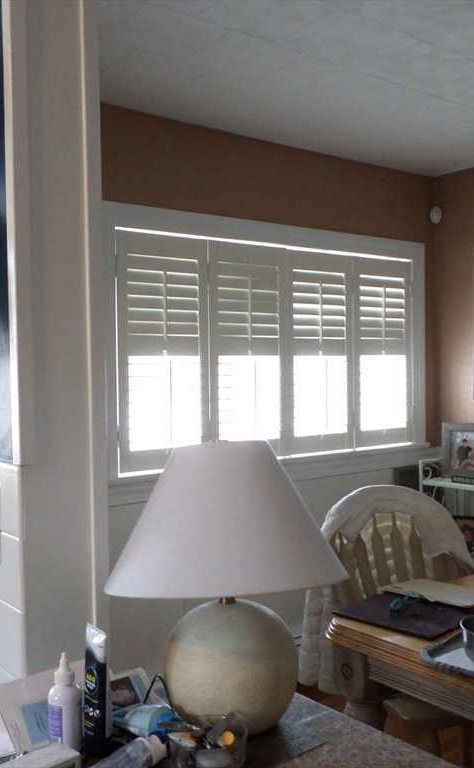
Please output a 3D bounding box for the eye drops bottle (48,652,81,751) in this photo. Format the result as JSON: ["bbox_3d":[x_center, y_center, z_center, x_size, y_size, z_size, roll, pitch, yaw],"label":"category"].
[{"bbox_3d":[-0.242,0.449,1.040,0.047,0.139,0.047,-1,1,0],"label":"eye drops bottle"}]

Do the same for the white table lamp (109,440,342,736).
[{"bbox_3d":[-0.014,0.298,1.085,0.352,0.431,0.352,-1,1,0],"label":"white table lamp"}]

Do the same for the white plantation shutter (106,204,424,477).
[{"bbox_3d":[0.265,-0.199,3.610,1.970,1.125,0.080,-2,1,-36],"label":"white plantation shutter"}]

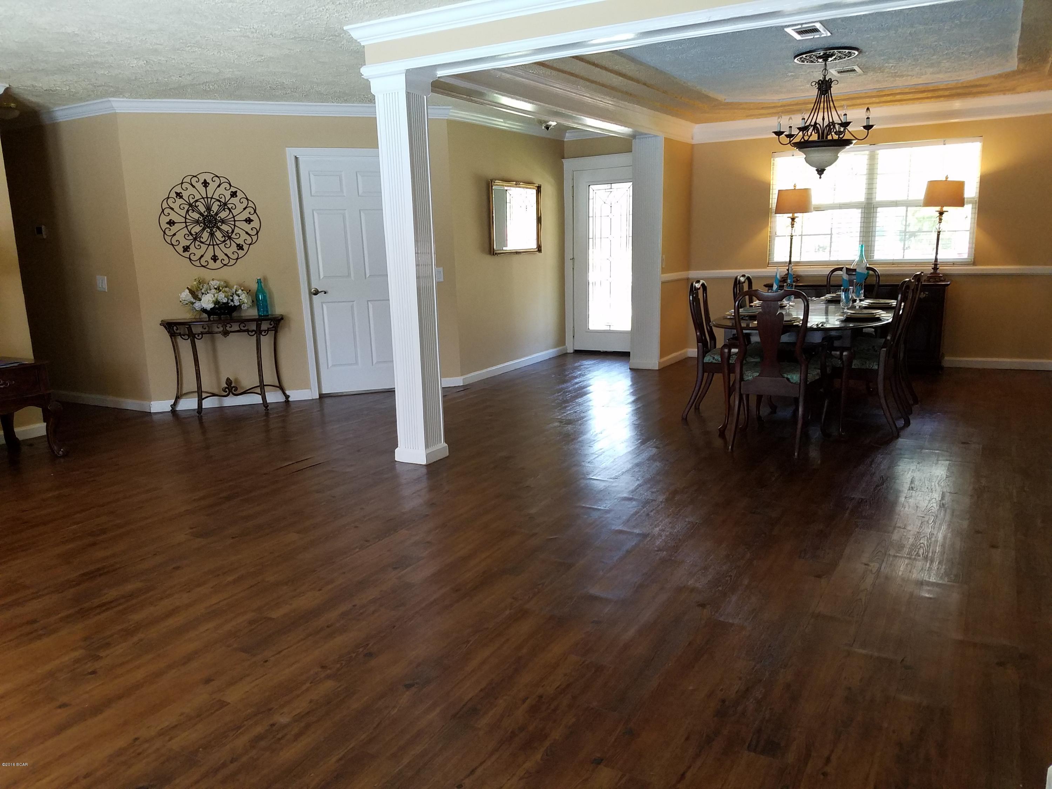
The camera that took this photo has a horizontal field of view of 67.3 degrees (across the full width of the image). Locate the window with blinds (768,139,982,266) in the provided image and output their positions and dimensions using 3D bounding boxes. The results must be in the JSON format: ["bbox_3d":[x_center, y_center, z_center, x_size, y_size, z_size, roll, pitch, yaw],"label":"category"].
[{"bbox_3d":[3.304,-1.811,7.617,1.840,1.135,0.100,4,12,28],"label":"window with blinds"}]

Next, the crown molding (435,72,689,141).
[{"bbox_3d":[0.648,-2.260,6.247,0.120,0.200,4.300,5,13,30],"label":"crown molding"}]

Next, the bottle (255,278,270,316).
[{"bbox_3d":[-2.183,-0.805,6.535,0.090,0.315,0.090,-5,11,-16],"label":"bottle"}]

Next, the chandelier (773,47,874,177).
[{"bbox_3d":[2.045,-1.892,5.402,0.670,0.800,0.670,5,13,30],"label":"chandelier"}]

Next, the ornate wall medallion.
[{"bbox_3d":[-2.587,-1.425,6.491,0.780,0.780,0.030,-5,11,-16],"label":"ornate wall medallion"}]

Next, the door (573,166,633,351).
[{"bbox_3d":[0.960,-1.488,8.886,0.910,2.030,0.050,4,12,28],"label":"door"}]

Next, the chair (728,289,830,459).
[{"bbox_3d":[1.565,-0.170,4.926,0.540,0.980,0.620,4,13,28],"label":"chair"}]

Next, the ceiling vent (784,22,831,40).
[{"bbox_3d":[1.669,-2.138,4.661,0.205,0.020,0.350,5,13,30],"label":"ceiling vent"}]

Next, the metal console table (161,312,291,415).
[{"bbox_3d":[-2.454,-0.236,6.424,0.980,0.750,0.360,-5,12,-16],"label":"metal console table"}]

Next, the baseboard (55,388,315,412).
[{"bbox_3d":[-3.112,0.057,6.837,2.470,0.083,0.540,-1,11,6],"label":"baseboard"}]

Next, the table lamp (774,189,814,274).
[{"bbox_3d":[2.604,-1.563,7.751,0.360,0.917,0.360,4,12,28],"label":"table lamp"}]

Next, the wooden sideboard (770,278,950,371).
[{"bbox_3d":[3.102,-0.652,7.506,1.580,0.825,0.430,5,13,30],"label":"wooden sideboard"}]

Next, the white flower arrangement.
[{"bbox_3d":[-2.477,-0.767,6.326,0.550,0.330,0.340,-5,12,-16],"label":"white flower arrangement"}]

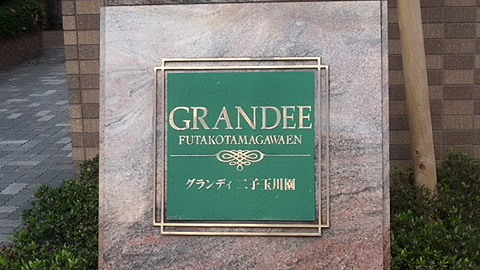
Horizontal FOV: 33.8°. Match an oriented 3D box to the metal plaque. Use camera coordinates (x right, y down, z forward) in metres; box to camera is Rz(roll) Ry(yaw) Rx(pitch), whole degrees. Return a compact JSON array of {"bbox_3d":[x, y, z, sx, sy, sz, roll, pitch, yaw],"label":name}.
[{"bbox_3d":[0.002,0.037,2.666,0.602,0.602,0.030,0,-4,6],"label":"metal plaque"}]

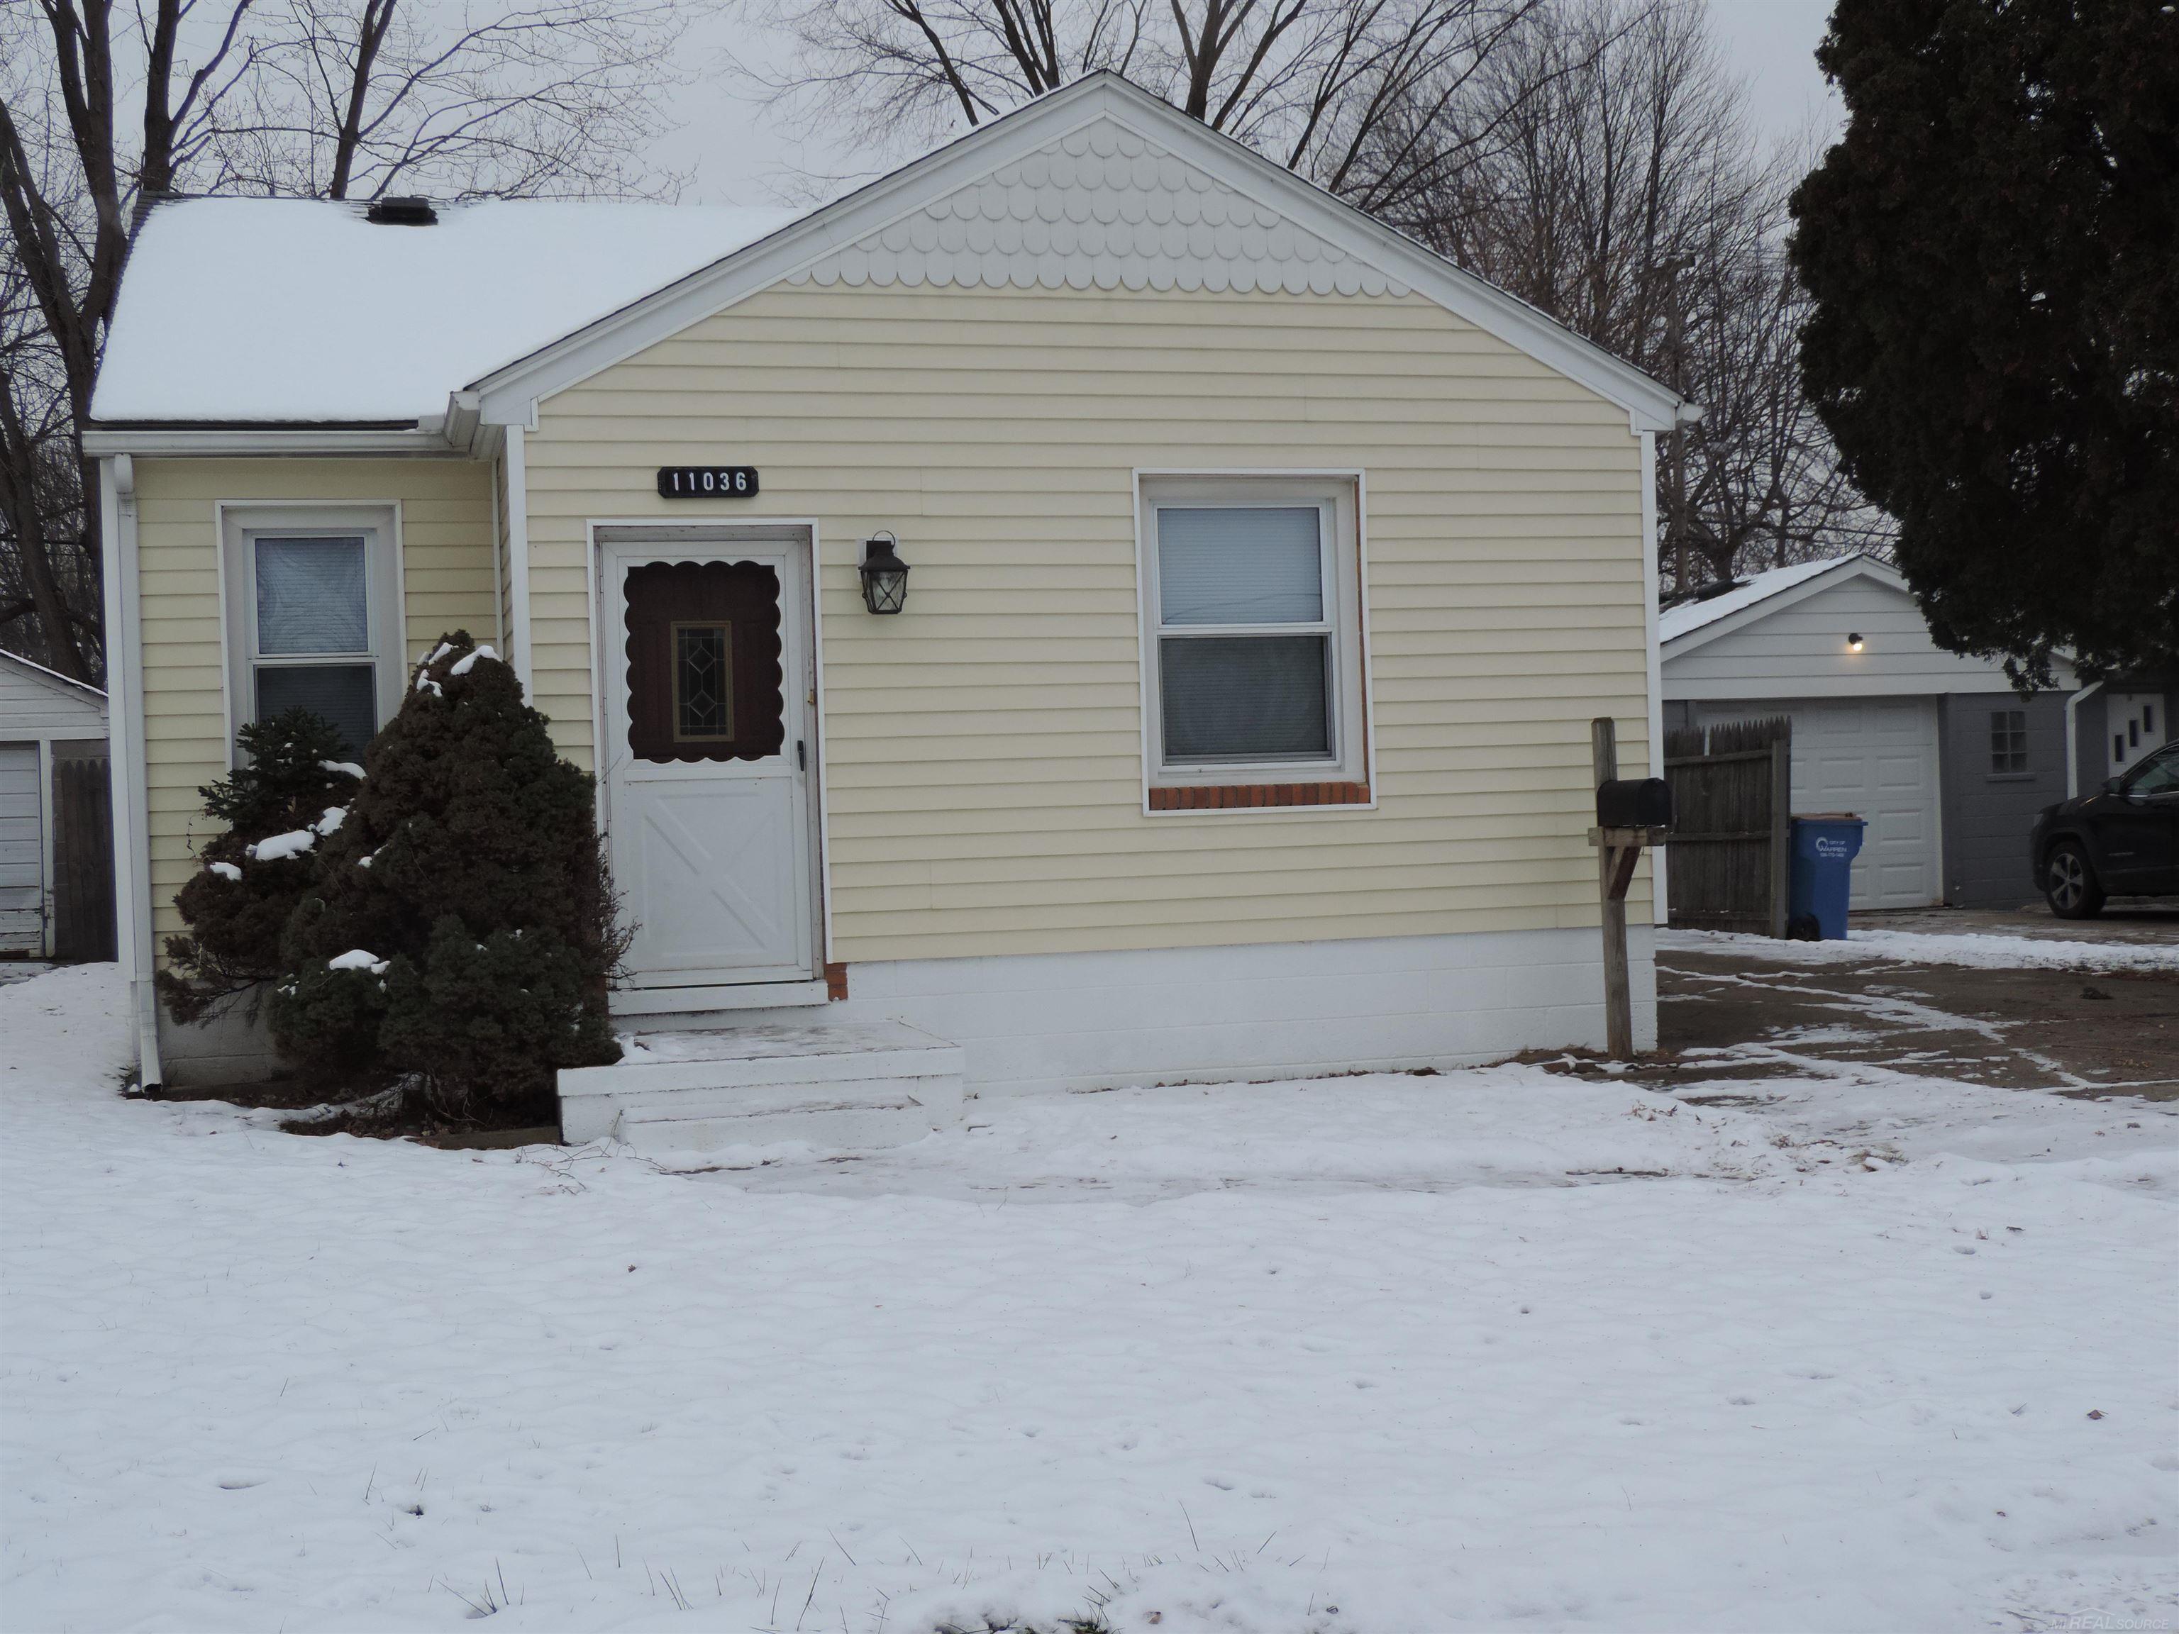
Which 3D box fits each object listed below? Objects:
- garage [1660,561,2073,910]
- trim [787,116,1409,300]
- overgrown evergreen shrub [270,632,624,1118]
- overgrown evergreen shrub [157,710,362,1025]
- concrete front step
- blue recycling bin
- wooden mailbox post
[{"bbox_3d":[6.891,-0.826,30.037,4.950,3.580,6.400,-2,0,-16],"label":"garage"},{"bbox_3d":[0.082,-2.900,12.813,3.070,0.880,0.050,-2,0,-16],"label":"trim"},{"bbox_3d":[-2.729,0.258,11.443,1.450,2.070,1.400,-2,0,-16],"label":"overgrown evergreen shrub"},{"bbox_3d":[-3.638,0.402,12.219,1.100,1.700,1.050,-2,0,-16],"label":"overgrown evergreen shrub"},{"bbox_3d":[-1.462,1.147,11.477,1.660,0.350,1.720,-2,0,-16],"label":"concrete front step"},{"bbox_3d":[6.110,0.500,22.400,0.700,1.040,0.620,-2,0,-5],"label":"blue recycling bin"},{"bbox_3d":[2.640,0.350,13.344,0.170,1.700,0.610,-2,0,-16],"label":"wooden mailbox post"}]

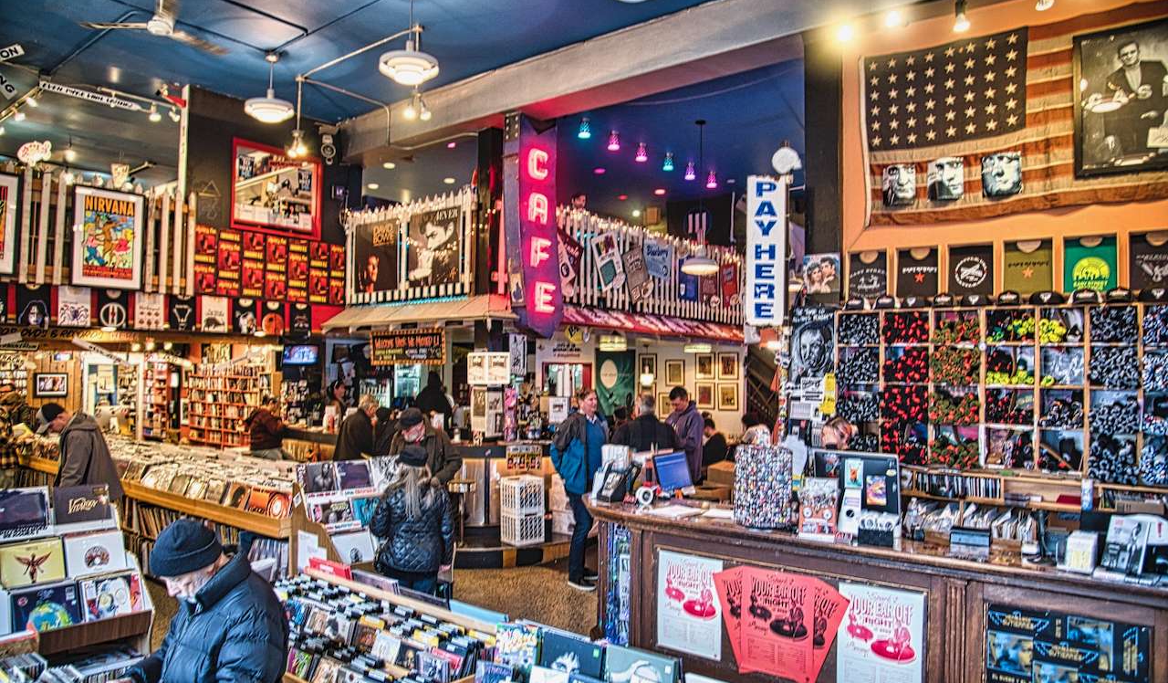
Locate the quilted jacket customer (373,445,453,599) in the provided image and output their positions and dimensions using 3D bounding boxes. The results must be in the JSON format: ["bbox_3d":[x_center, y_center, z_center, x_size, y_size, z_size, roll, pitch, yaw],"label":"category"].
[{"bbox_3d":[-1.066,1.397,4.850,0.540,1.540,0.380,1,-2,-14],"label":"quilted jacket customer"}]

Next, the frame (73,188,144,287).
[{"bbox_3d":[-5.313,-1.143,8.710,0.040,1.073,0.702,-1,-2,38],"label":"frame"}]

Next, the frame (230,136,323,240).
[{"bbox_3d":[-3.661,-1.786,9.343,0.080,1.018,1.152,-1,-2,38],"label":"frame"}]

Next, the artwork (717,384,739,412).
[{"bbox_3d":[2.598,0.993,14.000,0.400,0.510,0.030,0,-2,38],"label":"artwork"}]

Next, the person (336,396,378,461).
[{"bbox_3d":[-2.456,1.308,8.380,0.460,1.485,0.360,-1,-2,43],"label":"person"}]

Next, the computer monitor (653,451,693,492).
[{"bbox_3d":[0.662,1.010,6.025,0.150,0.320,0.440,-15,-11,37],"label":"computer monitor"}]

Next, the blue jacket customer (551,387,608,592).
[{"bbox_3d":[-0.028,1.252,6.767,0.340,1.700,0.460,-1,-2,38],"label":"blue jacket customer"}]

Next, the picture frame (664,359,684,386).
[{"bbox_3d":[1.386,0.481,11.846,0.341,0.397,0.035,-1,-2,39],"label":"picture frame"}]

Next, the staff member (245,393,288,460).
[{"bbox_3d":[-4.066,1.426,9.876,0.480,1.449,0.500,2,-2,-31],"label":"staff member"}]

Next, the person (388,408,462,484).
[{"bbox_3d":[-1.231,1.355,5.977,0.540,1.690,0.370,0,-2,14],"label":"person"}]

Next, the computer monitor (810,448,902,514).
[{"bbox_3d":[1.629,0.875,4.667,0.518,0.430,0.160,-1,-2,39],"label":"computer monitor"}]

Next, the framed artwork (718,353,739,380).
[{"bbox_3d":[2.708,0.463,14.569,0.415,0.504,0.030,-1,-2,38],"label":"framed artwork"}]

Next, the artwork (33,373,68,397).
[{"bbox_3d":[-8.646,0.720,12.661,0.040,0.381,0.447,-1,-2,38],"label":"artwork"}]

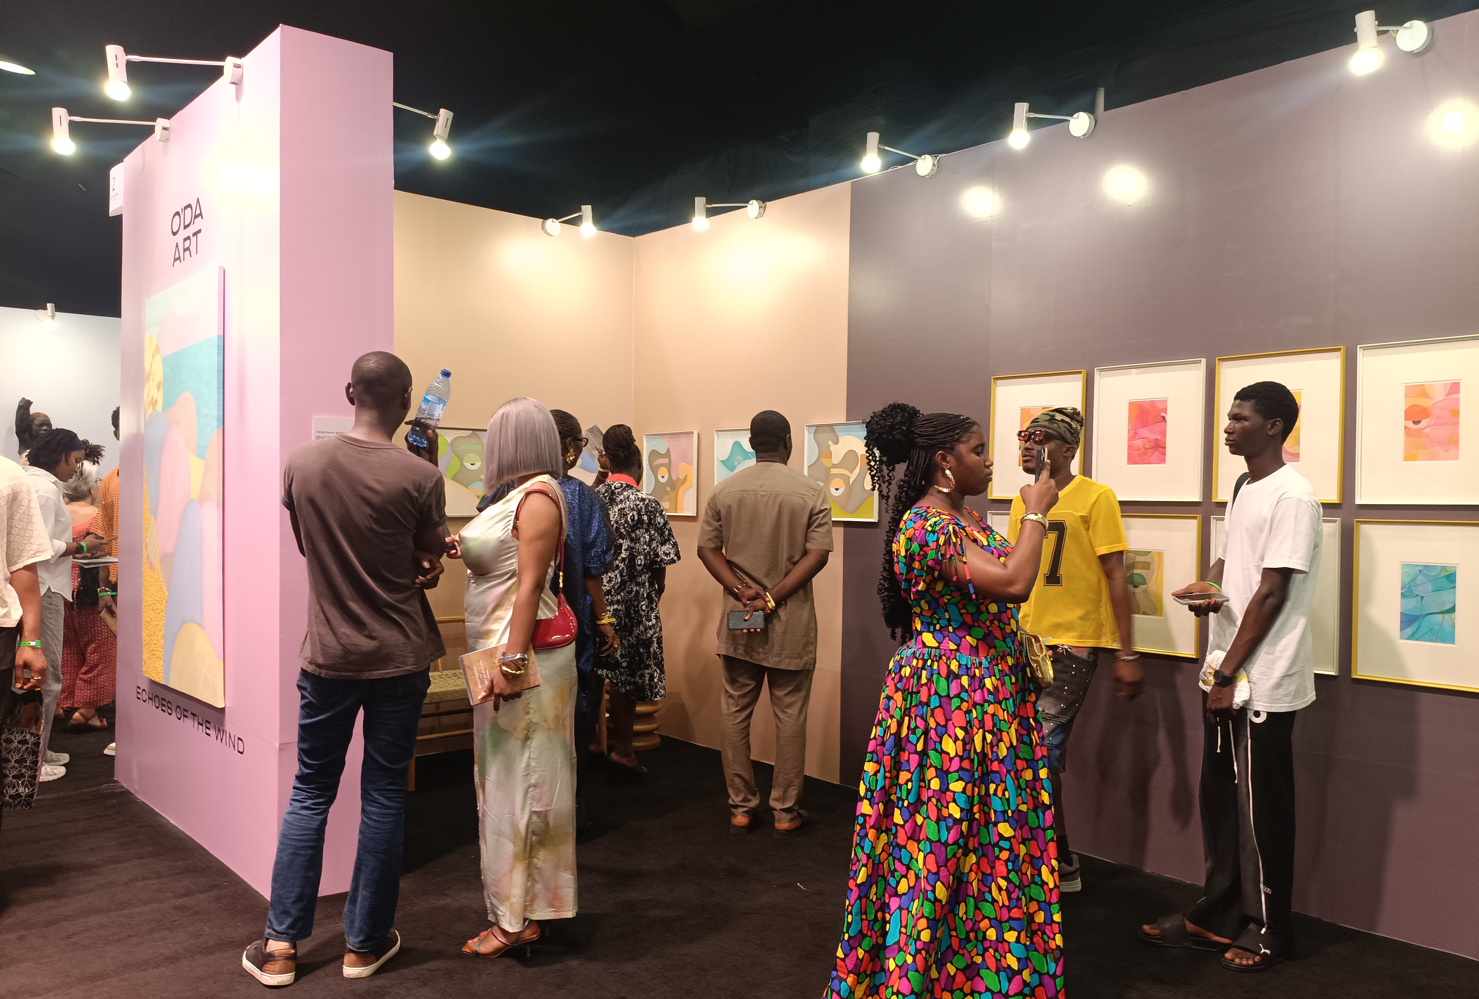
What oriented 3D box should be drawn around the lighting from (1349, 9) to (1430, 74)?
[{"bbox_3d":[1.992,-1.399,3.389,0.440,0.235,0.100,0,1,-42],"label":"lighting"}]

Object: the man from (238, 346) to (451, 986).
[{"bbox_3d":[-1.177,0.476,3.354,0.540,1.830,0.450,1,0,-7],"label":"man"}]

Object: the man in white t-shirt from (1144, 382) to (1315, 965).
[{"bbox_3d":[1.555,0.523,3.493,0.500,1.770,0.480,1,0,-5],"label":"man in white t-shirt"}]

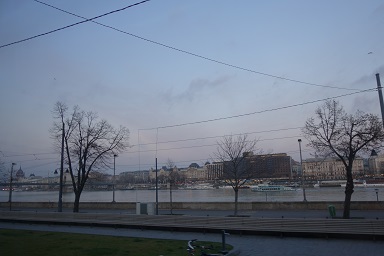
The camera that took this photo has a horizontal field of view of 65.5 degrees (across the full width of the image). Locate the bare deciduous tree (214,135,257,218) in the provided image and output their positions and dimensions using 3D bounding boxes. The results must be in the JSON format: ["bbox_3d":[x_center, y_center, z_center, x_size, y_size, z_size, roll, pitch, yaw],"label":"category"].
[{"bbox_3d":[4.497,4.719,30.314,4.500,8.126,4.400,-2,-10,0],"label":"bare deciduous tree"}]

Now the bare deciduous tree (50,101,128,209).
[{"bbox_3d":[-13.525,3.681,39.788,10.300,14.569,9.300,-2,-10,0],"label":"bare deciduous tree"}]

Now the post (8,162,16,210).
[{"bbox_3d":[-29.122,8.959,48.480,0.450,6.900,0.700,-6,-11,22],"label":"post"}]

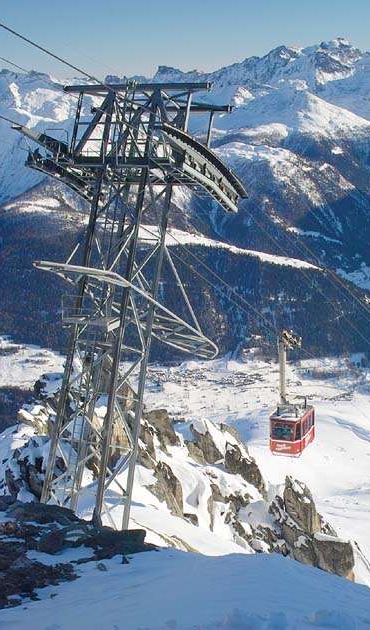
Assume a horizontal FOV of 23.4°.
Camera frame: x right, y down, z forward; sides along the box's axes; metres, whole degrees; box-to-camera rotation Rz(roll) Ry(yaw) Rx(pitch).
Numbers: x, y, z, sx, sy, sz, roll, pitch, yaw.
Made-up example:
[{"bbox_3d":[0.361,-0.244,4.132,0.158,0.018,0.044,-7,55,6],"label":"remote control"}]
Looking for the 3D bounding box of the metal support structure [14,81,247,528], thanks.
[{"bbox_3d":[-2.409,-0.250,34.388,6.630,17.050,10.230,5,-8,23],"label":"metal support structure"}]

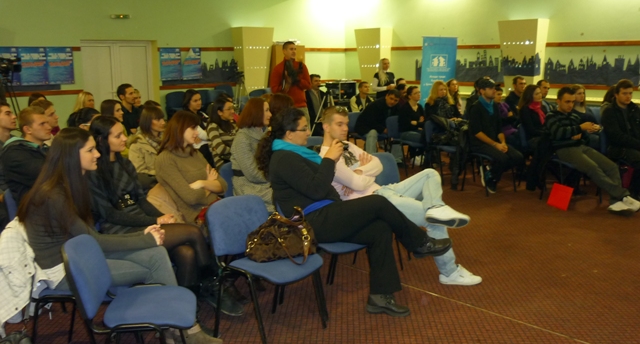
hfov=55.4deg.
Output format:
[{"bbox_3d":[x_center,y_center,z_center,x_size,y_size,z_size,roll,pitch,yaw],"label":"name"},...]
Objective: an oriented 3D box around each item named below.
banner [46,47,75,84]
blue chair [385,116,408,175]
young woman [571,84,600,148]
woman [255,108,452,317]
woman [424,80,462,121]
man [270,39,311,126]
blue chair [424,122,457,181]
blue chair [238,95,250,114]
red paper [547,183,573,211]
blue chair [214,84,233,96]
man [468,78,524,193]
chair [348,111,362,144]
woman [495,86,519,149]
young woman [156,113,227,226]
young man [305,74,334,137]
[{"bbox_3d":[-5.842,-2.384,13.750,0.594,0.841,0.020,-9,14,-39],"label":"banner"},{"bbox_3d":[1.246,-0.391,8.436,0.530,0.820,0.540,-7,12,-29],"label":"blue chair"},{"bbox_3d":[3.276,-0.409,7.500,0.480,1.270,0.780,-10,14,-40],"label":"young woman"},{"bbox_3d":[0.223,0.238,3.912,1.200,1.280,0.580,3,11,18],"label":"woman"},{"bbox_3d":[1.690,-0.559,8.350,0.480,1.290,0.780,-10,14,-40],"label":"woman"},{"bbox_3d":[-0.322,-0.756,7.895,0.560,1.840,0.420,-8,13,-33],"label":"man"},{"bbox_3d":[1.693,-0.262,7.906,0.530,0.820,0.560,-7,12,-31],"label":"blue chair"},{"bbox_3d":[-1.567,-1.212,13.201,0.530,0.820,0.560,-11,15,-44],"label":"blue chair"},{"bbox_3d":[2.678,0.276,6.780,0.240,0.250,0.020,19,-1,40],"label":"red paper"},{"bbox_3d":[-2.168,-1.628,14.444,0.530,0.820,0.550,-9,13,-37],"label":"blue chair"},{"bbox_3d":[2.095,-0.432,7.250,0.520,1.320,0.680,-9,14,-39],"label":"man"},{"bbox_3d":[0.804,-0.435,9.000,0.530,0.830,0.570,-10,14,-43],"label":"chair"},{"bbox_3d":[2.441,-0.469,7.900,0.780,1.260,0.480,10,15,44],"label":"woman"},{"bbox_3d":[-0.689,0.232,4.143,0.780,1.280,0.500,4,11,21],"label":"young woman"},{"bbox_3d":[-0.030,-0.940,10.201,0.560,1.350,0.820,-9,13,-38],"label":"young man"}]

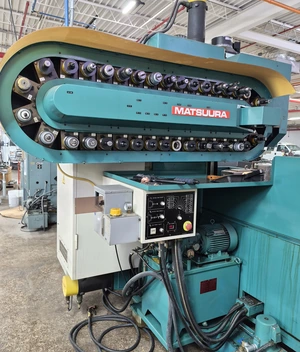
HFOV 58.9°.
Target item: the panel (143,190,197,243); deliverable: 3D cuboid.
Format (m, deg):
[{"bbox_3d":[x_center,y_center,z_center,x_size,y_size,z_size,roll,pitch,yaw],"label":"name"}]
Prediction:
[{"bbox_3d":[0.126,0.245,1.684,0.385,0.312,0.060,-1,7,-27],"label":"panel"}]

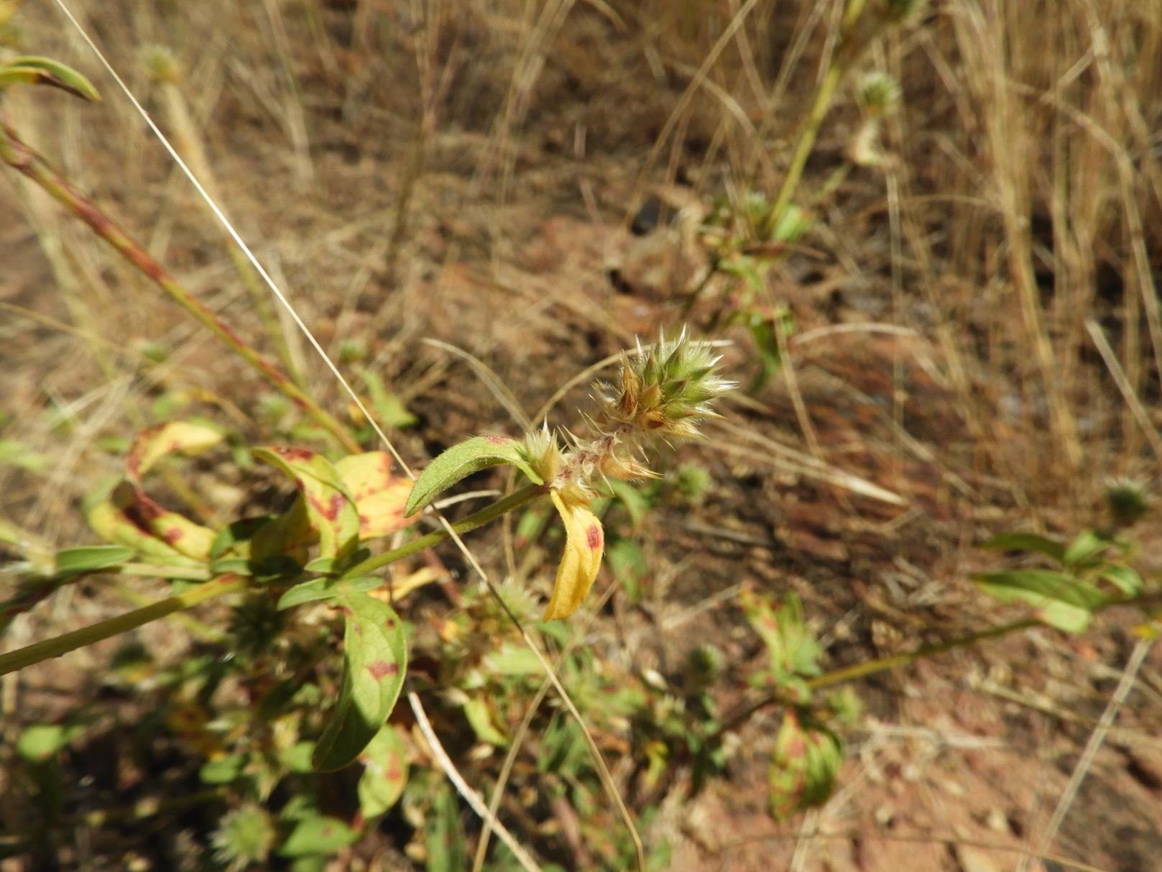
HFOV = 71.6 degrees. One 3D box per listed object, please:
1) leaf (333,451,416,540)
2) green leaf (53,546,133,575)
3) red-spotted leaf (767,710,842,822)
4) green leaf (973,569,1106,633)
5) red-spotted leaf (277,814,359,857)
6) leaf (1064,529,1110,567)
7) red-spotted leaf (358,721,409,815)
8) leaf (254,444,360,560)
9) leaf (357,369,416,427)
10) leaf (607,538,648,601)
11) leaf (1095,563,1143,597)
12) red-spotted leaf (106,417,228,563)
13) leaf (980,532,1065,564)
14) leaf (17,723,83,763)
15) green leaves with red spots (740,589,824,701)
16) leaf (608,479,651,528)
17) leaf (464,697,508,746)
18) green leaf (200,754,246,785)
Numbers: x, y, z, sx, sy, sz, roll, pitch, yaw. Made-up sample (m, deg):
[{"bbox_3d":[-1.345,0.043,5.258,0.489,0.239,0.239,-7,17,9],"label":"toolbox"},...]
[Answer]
[{"bbox_3d":[-0.045,0.013,0.175,0.017,0.020,0.009,17,5,0],"label":"leaf"},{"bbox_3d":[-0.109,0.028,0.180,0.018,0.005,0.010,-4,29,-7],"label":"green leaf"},{"bbox_3d":[0.074,0.110,0.270,0.023,0.036,0.013,3,6,0],"label":"red-spotted leaf"},{"bbox_3d":[0.161,0.058,0.285,0.044,0.017,0.015,9,20,1],"label":"green leaf"},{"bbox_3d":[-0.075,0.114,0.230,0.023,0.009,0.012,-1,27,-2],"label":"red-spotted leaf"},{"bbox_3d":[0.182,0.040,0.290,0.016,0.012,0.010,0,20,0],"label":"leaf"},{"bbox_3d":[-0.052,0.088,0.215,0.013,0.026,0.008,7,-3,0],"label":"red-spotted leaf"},{"bbox_3d":[-0.056,0.014,0.165,0.021,0.022,0.012,0,6,0],"label":"leaf"},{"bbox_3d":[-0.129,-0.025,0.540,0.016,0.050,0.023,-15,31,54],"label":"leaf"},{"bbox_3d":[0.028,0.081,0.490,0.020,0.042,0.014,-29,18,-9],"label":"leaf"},{"bbox_3d":[0.294,0.079,0.440,0.025,0.015,0.017,18,42,21],"label":"leaf"},{"bbox_3d":[-0.097,0.012,0.190,0.028,0.032,0.015,0,6,0],"label":"red-spotted leaf"},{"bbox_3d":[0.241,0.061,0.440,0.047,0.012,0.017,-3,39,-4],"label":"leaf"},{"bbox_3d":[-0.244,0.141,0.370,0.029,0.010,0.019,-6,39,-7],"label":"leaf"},{"bbox_3d":[0.067,0.070,0.270,0.025,0.036,0.013,-6,6,0],"label":"green leaves with red spots"},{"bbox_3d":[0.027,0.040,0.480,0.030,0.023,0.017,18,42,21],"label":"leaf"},{"bbox_3d":[-0.045,0.135,0.380,0.013,0.029,0.010,-45,16,-21],"label":"leaf"},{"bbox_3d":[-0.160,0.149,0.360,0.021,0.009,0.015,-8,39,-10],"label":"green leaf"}]

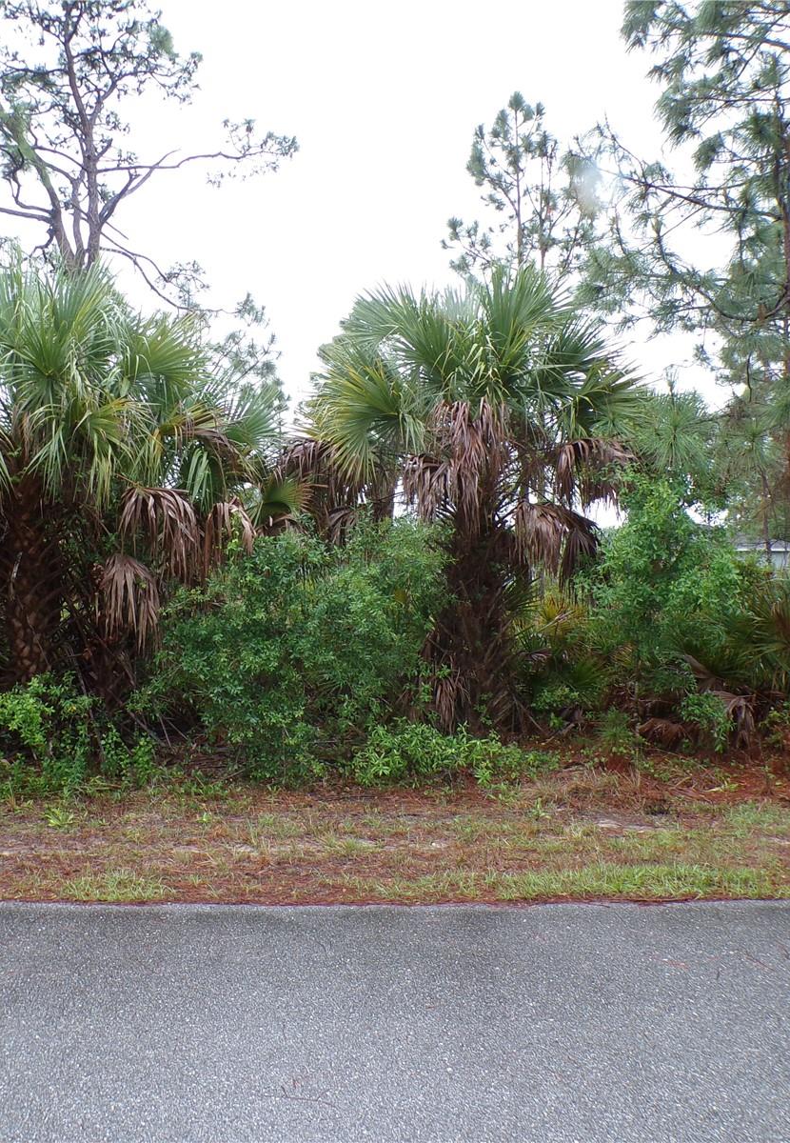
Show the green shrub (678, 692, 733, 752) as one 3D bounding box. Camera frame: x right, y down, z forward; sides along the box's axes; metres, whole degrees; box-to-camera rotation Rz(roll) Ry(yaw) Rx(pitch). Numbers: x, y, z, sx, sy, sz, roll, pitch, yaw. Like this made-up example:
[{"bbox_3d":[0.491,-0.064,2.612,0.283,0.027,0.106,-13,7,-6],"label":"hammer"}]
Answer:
[{"bbox_3d":[2.847,1.372,9.700,0.510,0.550,0.450,0,0,0],"label":"green shrub"}]

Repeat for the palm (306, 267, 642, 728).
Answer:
[{"bbox_3d":[0.787,-0.728,10.500,3.300,4.500,3.100,0,0,0],"label":"palm"}]

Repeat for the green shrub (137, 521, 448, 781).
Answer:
[{"bbox_3d":[-0.887,0.672,9.100,2.600,2.200,1.800,0,0,0],"label":"green shrub"}]

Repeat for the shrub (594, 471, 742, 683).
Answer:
[{"bbox_3d":[2.755,0.163,10.700,1.520,2.250,1.400,0,0,0],"label":"shrub"}]

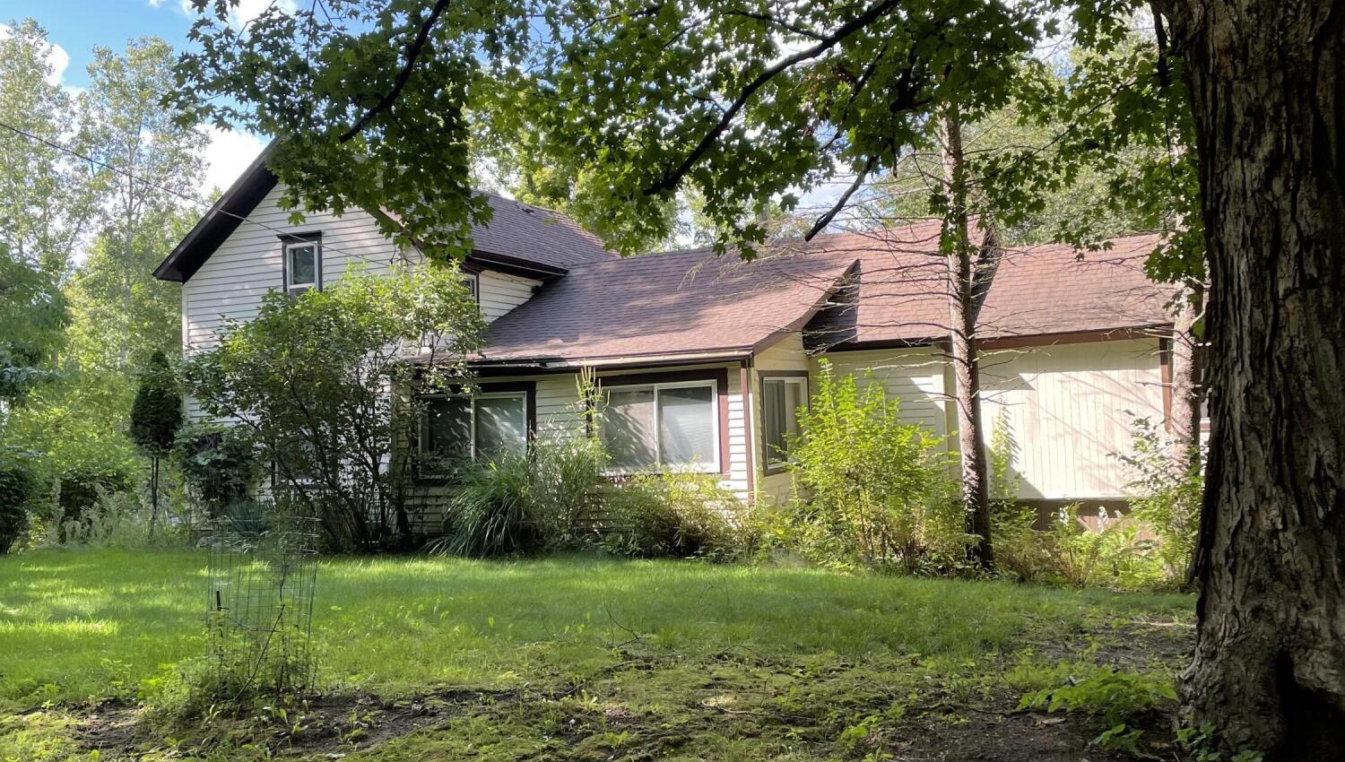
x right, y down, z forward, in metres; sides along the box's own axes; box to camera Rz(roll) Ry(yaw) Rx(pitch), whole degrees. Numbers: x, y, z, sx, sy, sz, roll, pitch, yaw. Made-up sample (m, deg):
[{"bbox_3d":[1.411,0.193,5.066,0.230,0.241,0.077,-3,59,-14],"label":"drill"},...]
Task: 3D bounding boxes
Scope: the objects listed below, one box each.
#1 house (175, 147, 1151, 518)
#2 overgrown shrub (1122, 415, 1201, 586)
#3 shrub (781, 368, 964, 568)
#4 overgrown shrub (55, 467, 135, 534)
[{"bbox_3d":[0.427,-0.869,24.284,16.500,6.850,9.100,-3,-2,22],"label":"house"},{"bbox_3d":[5.457,1.347,14.800,1.050,1.850,1.000,-3,-2,22],"label":"overgrown shrub"},{"bbox_3d":[2.525,1.057,16.800,1.950,2.500,1.750,-3,-2,22],"label":"shrub"},{"bbox_3d":[-10.615,2.257,24.800,1.350,1.400,1.200,-3,-2,22],"label":"overgrown shrub"}]

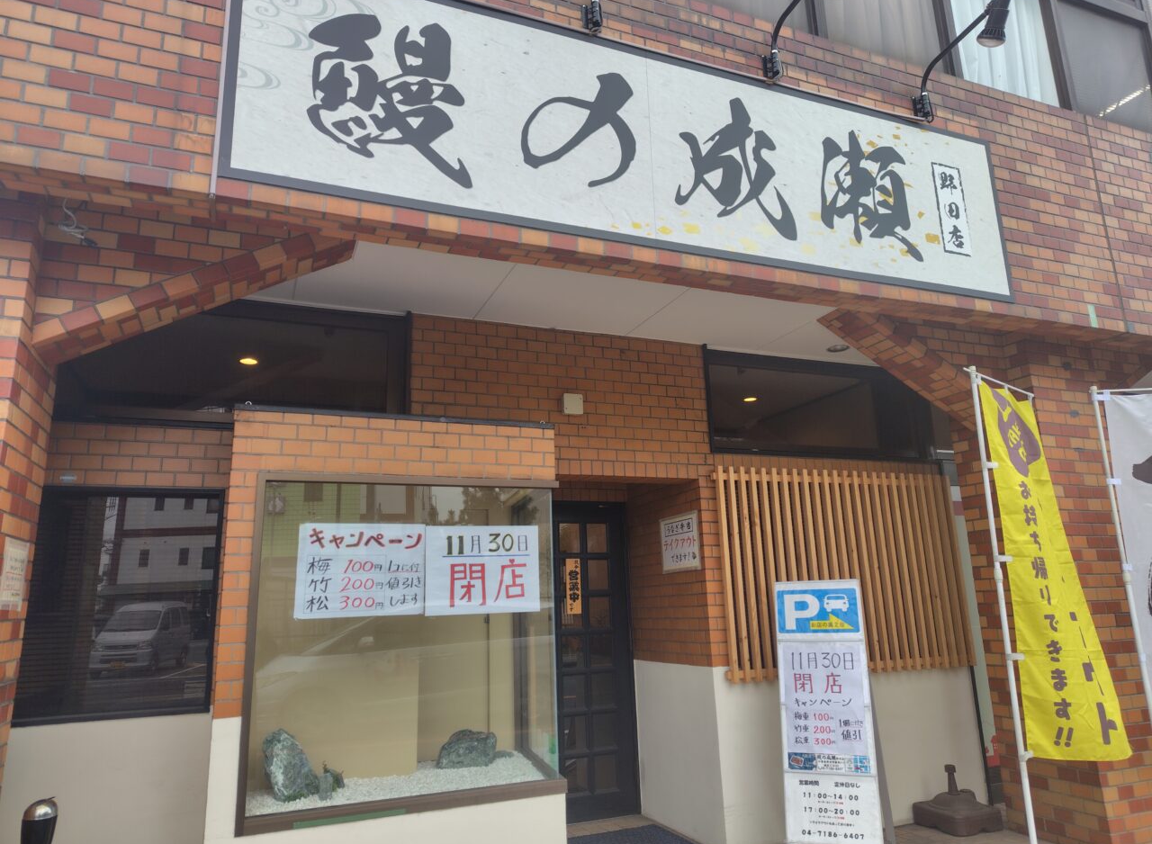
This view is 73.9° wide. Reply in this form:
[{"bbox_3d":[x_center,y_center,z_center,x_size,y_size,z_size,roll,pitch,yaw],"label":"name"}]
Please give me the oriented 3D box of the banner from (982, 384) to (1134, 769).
[{"bbox_3d":[2.314,0.689,3.832,0.590,1.820,0.150,4,-14,-25],"label":"banner"}]

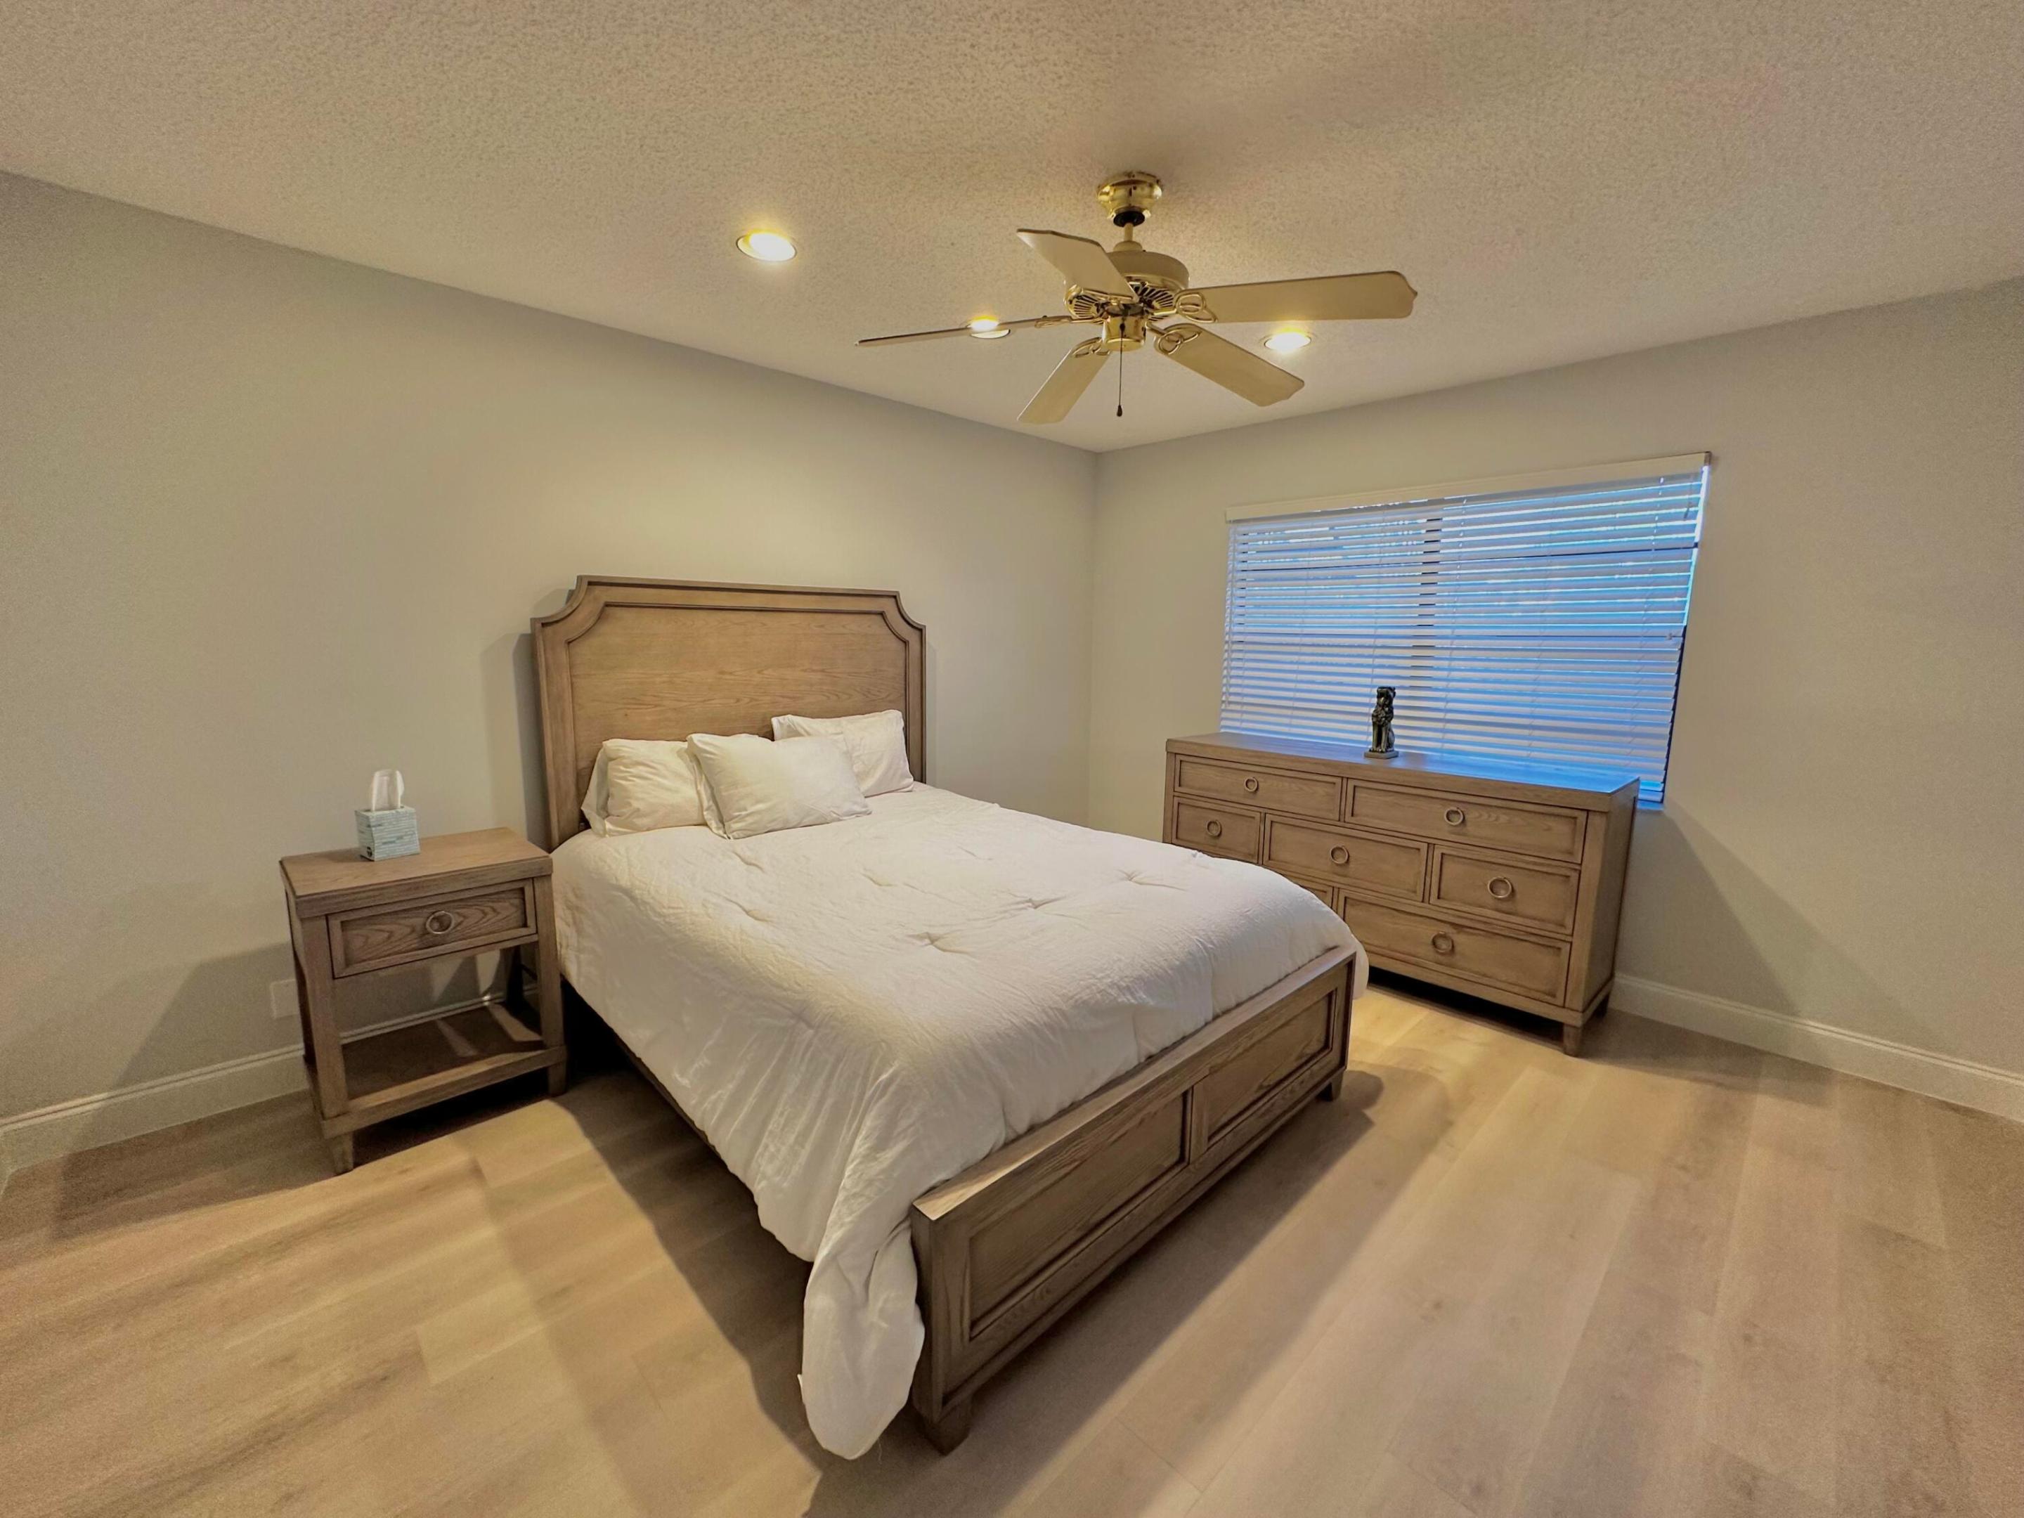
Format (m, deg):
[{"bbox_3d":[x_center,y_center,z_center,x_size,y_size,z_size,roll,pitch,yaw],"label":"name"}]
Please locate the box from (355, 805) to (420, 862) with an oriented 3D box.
[{"bbox_3d":[-1.804,0.215,2.368,0.110,0.128,0.110,7,10,35],"label":"box"}]

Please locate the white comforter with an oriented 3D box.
[{"bbox_3d":[-0.257,0.617,2.637,1.876,0.710,2.016,-8,12,-44],"label":"white comforter"}]

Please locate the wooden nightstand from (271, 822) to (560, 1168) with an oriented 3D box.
[{"bbox_3d":[-1.710,0.654,2.406,0.564,0.748,0.460,-8,12,-44],"label":"wooden nightstand"}]

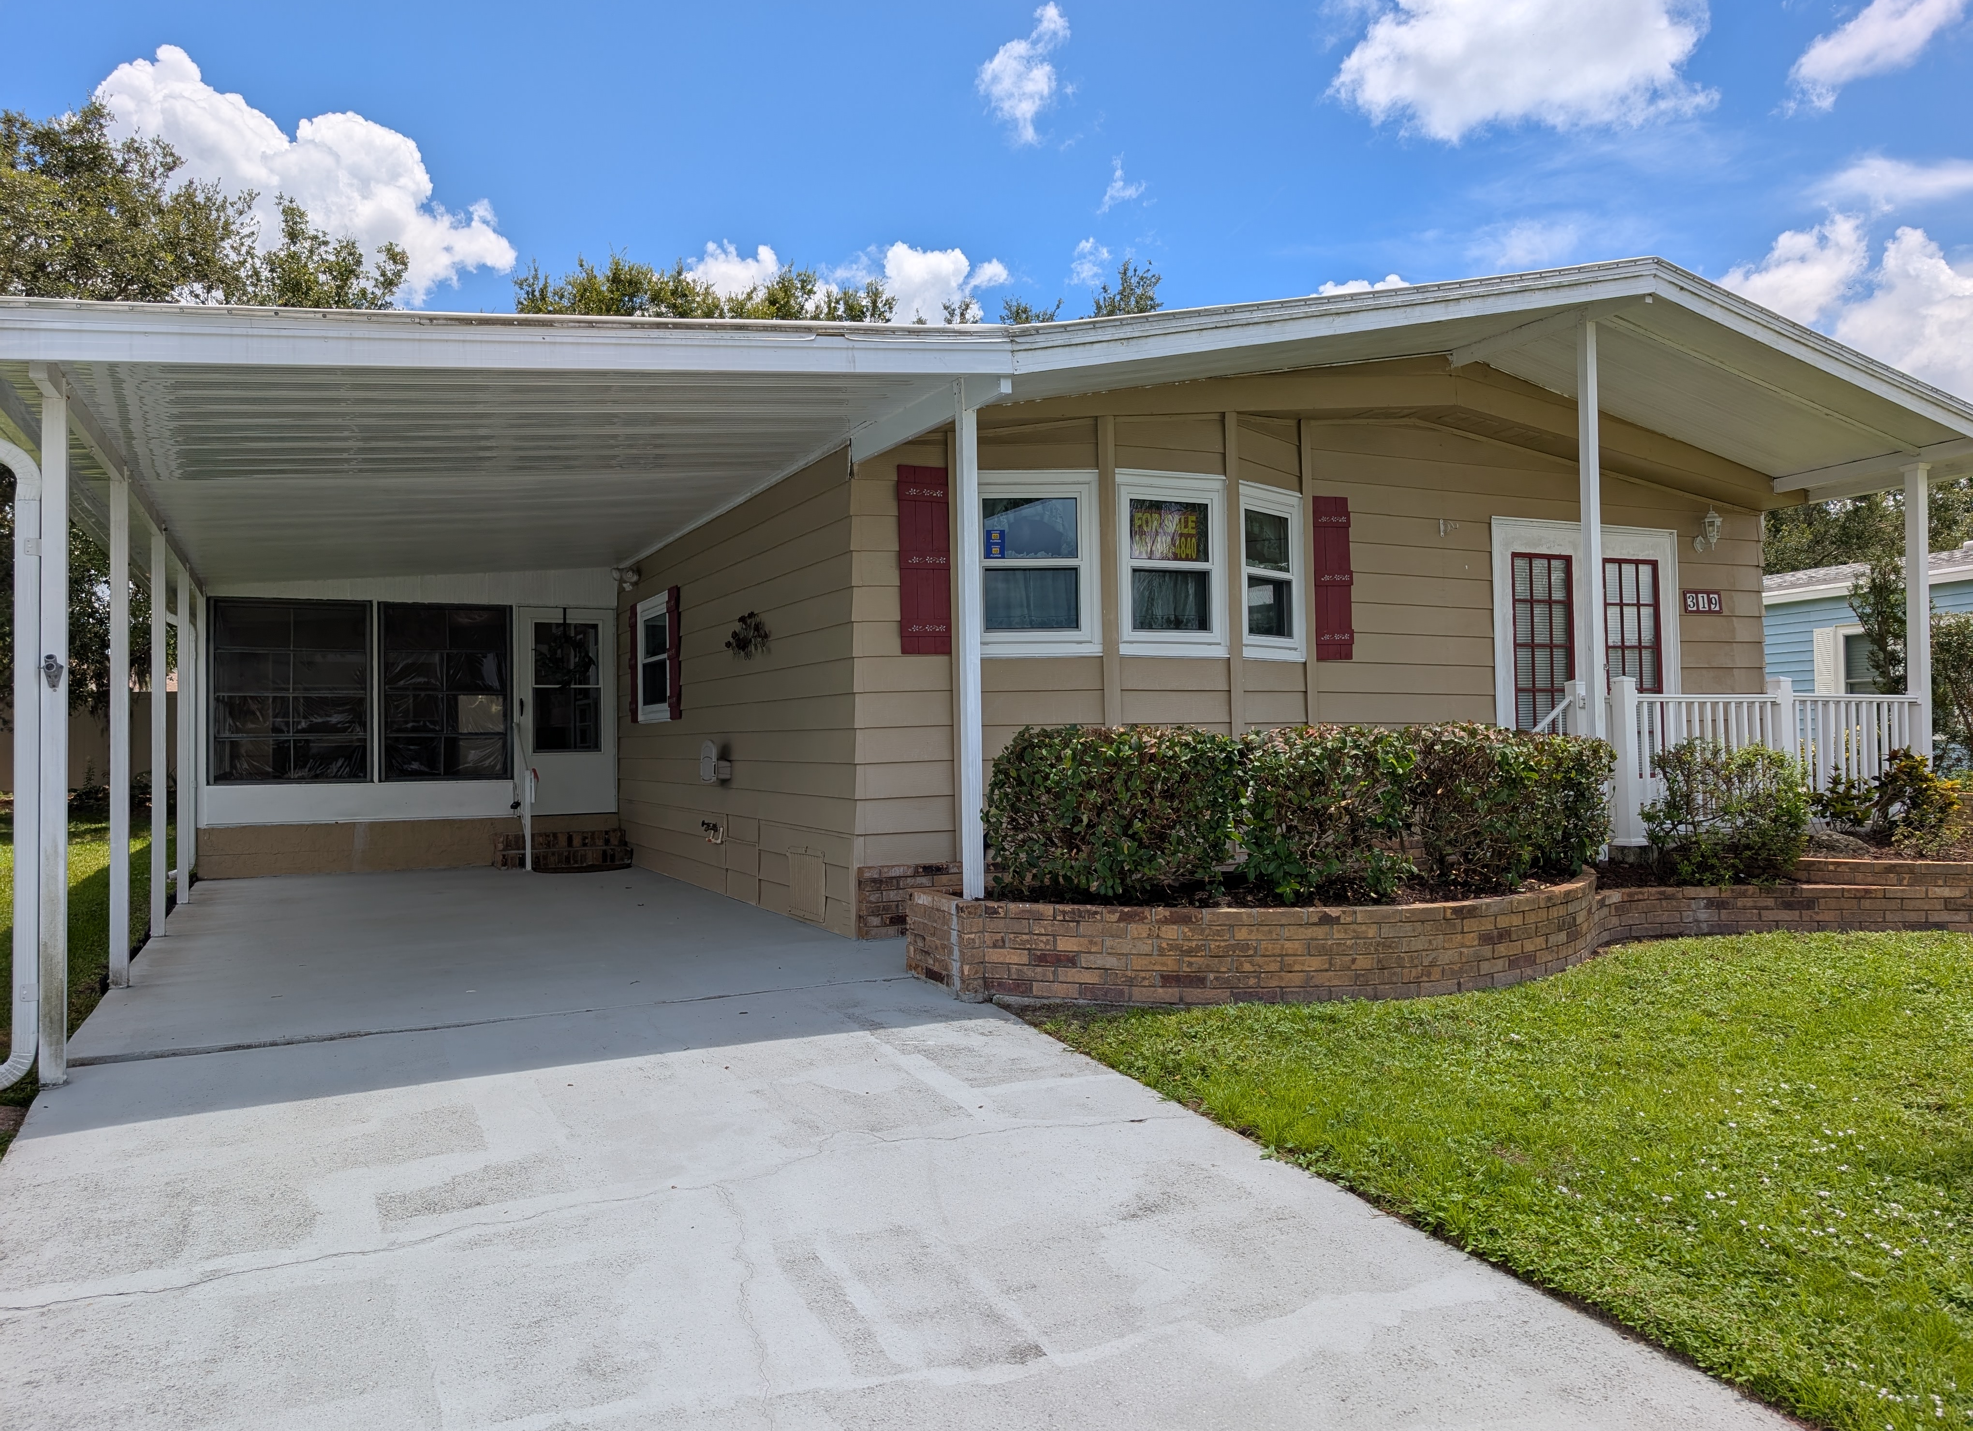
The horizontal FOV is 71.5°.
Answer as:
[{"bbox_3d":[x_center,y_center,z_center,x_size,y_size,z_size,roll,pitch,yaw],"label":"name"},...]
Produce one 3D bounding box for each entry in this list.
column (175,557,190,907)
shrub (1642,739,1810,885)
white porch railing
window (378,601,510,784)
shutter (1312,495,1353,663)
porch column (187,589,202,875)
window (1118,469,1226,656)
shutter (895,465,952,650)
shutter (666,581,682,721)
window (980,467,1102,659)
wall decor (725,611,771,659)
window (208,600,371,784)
[{"bbox_3d":[-5.962,0.141,10.170,0.074,2.510,0.074,0,-2,-25],"label":"column"},{"bbox_3d":[4.480,0.584,8.300,0.950,0.870,0.780,0,-2,-25],"label":"shrub"},{"bbox_3d":[5.170,0.284,8.980,3.000,1.010,0.130,0,-2,-25],"label":"white porch railing"},{"bbox_3d":[-5.019,-0.221,12.725,1.150,1.630,0.080,0,-1,-25],"label":"window"},{"bbox_3d":[2.363,-0.931,9.330,0.310,1.115,0.040,0,-2,-25],"label":"shutter"},{"bbox_3d":[-6.897,0.148,11.950,0.100,2.540,0.100,0,-1,-25],"label":"porch column"},{"bbox_3d":[1.153,-0.926,8.420,0.800,1.120,0.100,0,-2,-25],"label":"window"},{"bbox_3d":[-0.343,-0.891,7.822,0.307,1.080,0.040,0,-1,-25],"label":"shutter"},{"bbox_3d":[-2.559,-0.506,11.247,0.040,1.090,0.310,0,-1,-26],"label":"shutter"},{"bbox_3d":[0.261,-0.877,7.900,0.790,1.080,0.100,-1,-1,-1],"label":"window"},{"bbox_3d":[-1.644,-0.532,9.356,0.110,0.330,0.720,0,-1,-26],"label":"wall decor"},{"bbox_3d":[-6.200,-0.219,12.229,1.260,1.630,0.080,0,-1,-25],"label":"window"}]

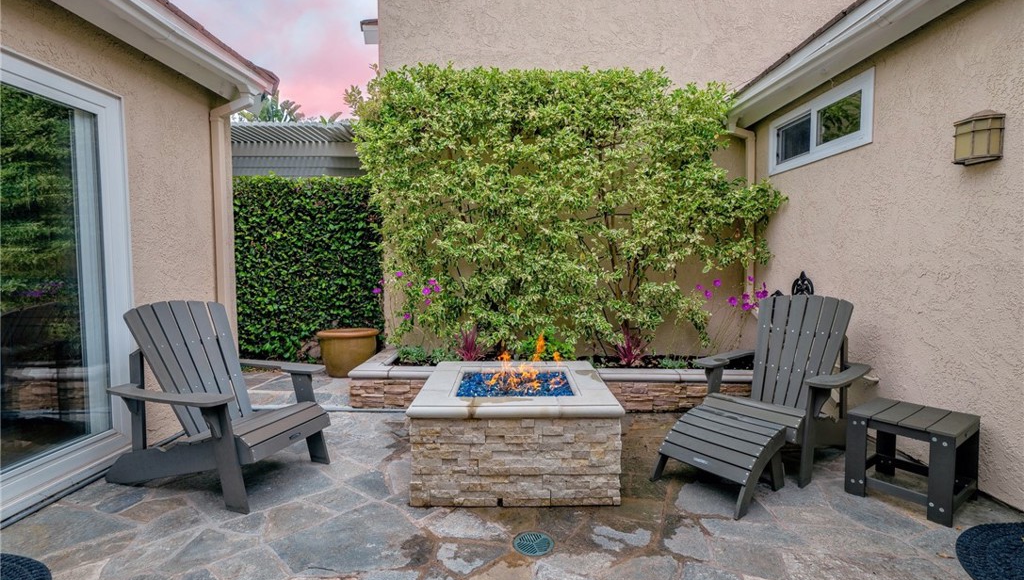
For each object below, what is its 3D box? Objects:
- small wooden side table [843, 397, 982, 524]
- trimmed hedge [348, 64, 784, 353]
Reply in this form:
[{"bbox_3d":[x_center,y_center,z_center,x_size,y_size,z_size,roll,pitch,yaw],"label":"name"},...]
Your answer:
[{"bbox_3d":[2.020,0.842,2.302,0.422,0.411,0.416,-2,4,-35],"label":"small wooden side table"},{"bbox_3d":[0.457,-0.713,4.327,3.915,2.630,0.595,0,4,0],"label":"trimmed hedge"}]

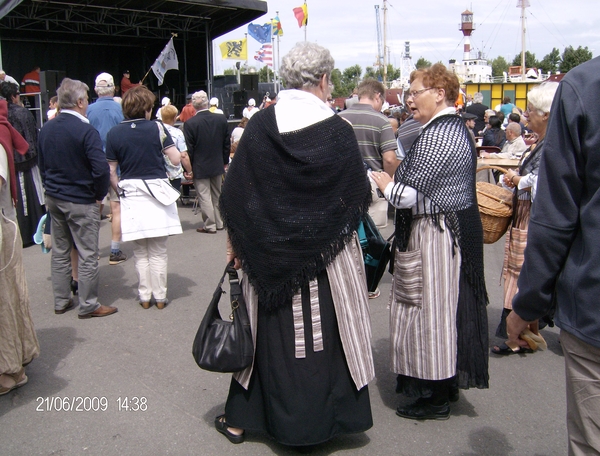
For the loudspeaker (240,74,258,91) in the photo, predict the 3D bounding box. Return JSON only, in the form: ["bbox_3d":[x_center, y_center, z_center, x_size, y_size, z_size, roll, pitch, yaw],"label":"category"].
[{"bbox_3d":[-1.785,-5.175,22.300,0.600,0.580,0.450,-5,12,-22],"label":"loudspeaker"}]

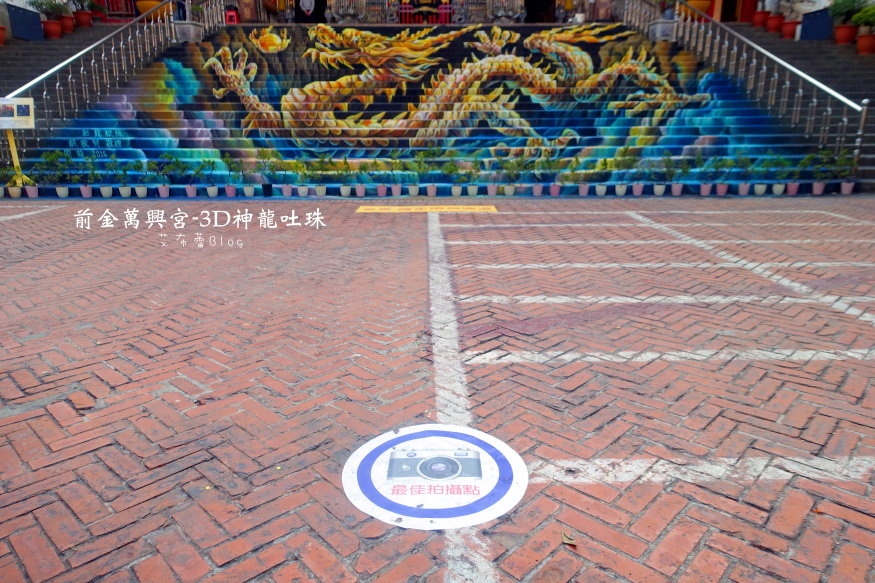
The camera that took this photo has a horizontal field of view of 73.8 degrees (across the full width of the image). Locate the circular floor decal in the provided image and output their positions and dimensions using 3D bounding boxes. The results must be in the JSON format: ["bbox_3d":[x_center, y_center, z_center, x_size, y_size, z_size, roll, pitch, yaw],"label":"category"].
[{"bbox_3d":[-0.006,0.519,1.713,0.540,0.010,0.540,0,16,0],"label":"circular floor decal"}]

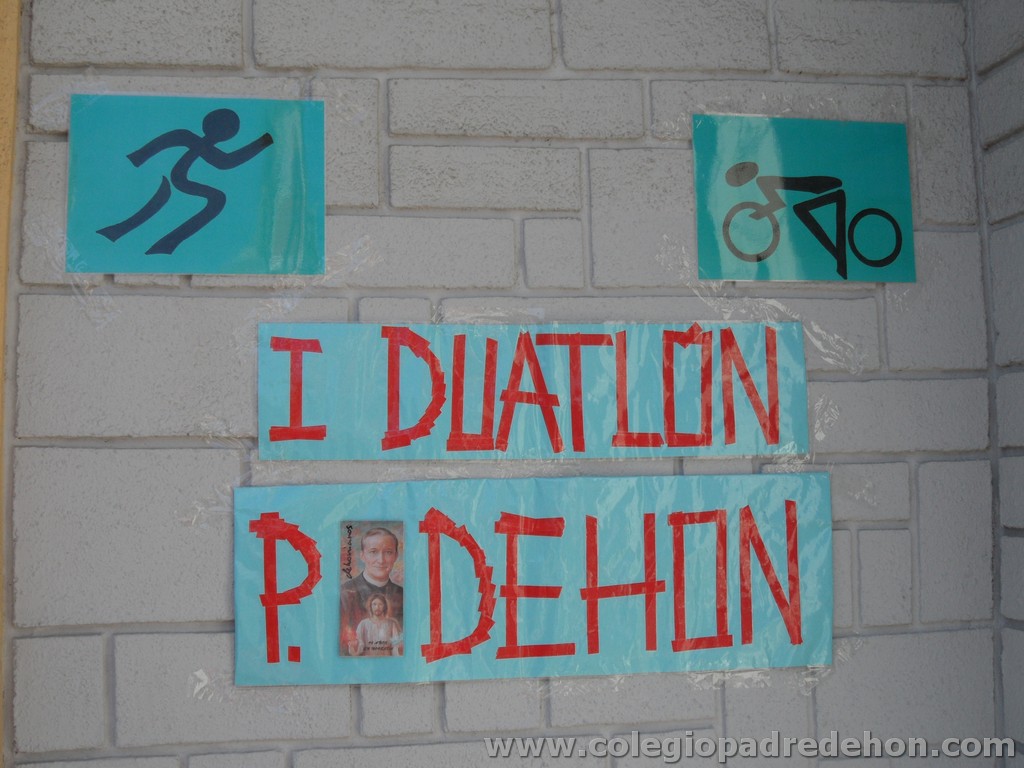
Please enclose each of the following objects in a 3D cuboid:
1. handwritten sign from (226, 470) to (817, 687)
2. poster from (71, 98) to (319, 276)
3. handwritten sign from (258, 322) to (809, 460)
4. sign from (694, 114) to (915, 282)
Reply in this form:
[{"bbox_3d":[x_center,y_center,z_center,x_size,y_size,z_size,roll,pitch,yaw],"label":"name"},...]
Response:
[{"bbox_3d":[0.051,0.324,1.980,1.010,0.324,0.008,-1,-5,-7],"label":"handwritten sign"},{"bbox_3d":[-0.521,-0.330,1.965,0.416,0.298,0.008,0,-5,-7],"label":"poster"},{"bbox_3d":[0.048,0.009,2.005,0.935,0.229,0.008,0,-5,-7],"label":"handwritten sign"},{"bbox_3d":[0.518,-0.326,2.089,0.395,0.292,0.008,0,-5,-7],"label":"sign"}]

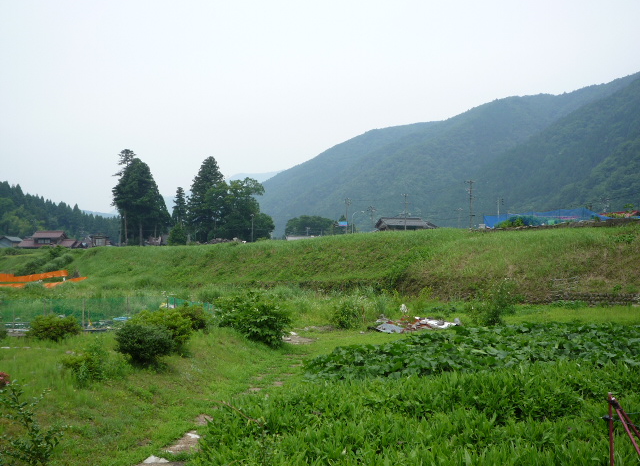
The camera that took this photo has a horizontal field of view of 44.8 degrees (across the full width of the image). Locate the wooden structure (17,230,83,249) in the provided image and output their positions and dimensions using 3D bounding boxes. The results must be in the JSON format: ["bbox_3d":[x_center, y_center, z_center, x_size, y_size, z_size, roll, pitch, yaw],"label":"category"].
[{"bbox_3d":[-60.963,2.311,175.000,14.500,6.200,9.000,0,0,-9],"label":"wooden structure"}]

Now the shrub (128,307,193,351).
[{"bbox_3d":[-4.211,2.527,20.500,1.690,1.120,1.500,0,0,0],"label":"shrub"}]

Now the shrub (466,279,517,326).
[{"bbox_3d":[5.919,2.430,26.800,1.726,1.650,1.600,0,0,0],"label":"shrub"}]

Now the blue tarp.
[{"bbox_3d":[15.460,-1.016,53.000,8.737,1.450,3.000,0,0,0],"label":"blue tarp"}]

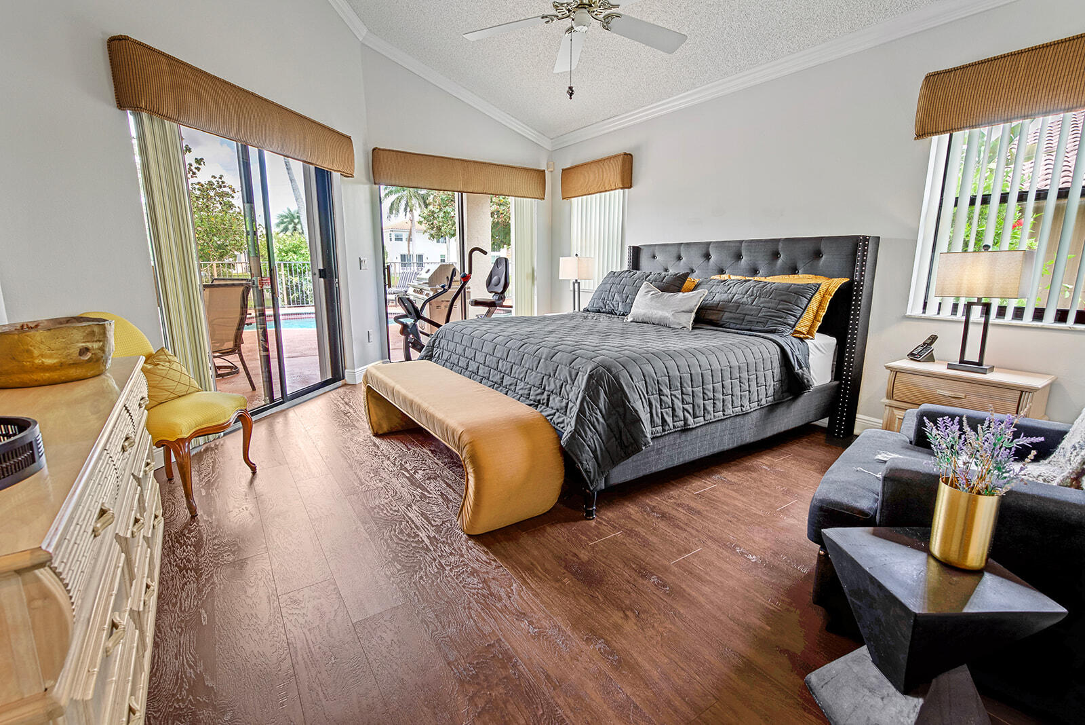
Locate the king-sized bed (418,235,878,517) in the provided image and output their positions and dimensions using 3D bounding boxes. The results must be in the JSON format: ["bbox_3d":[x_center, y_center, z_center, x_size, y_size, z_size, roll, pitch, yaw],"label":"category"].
[{"bbox_3d":[0.649,-0.170,3.421,2.326,1.392,2.075,-7,13,-35],"label":"king-sized bed"}]

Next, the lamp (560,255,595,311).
[{"bbox_3d":[0.395,-0.893,5.680,0.235,0.711,0.335,-7,13,-35],"label":"lamp"}]

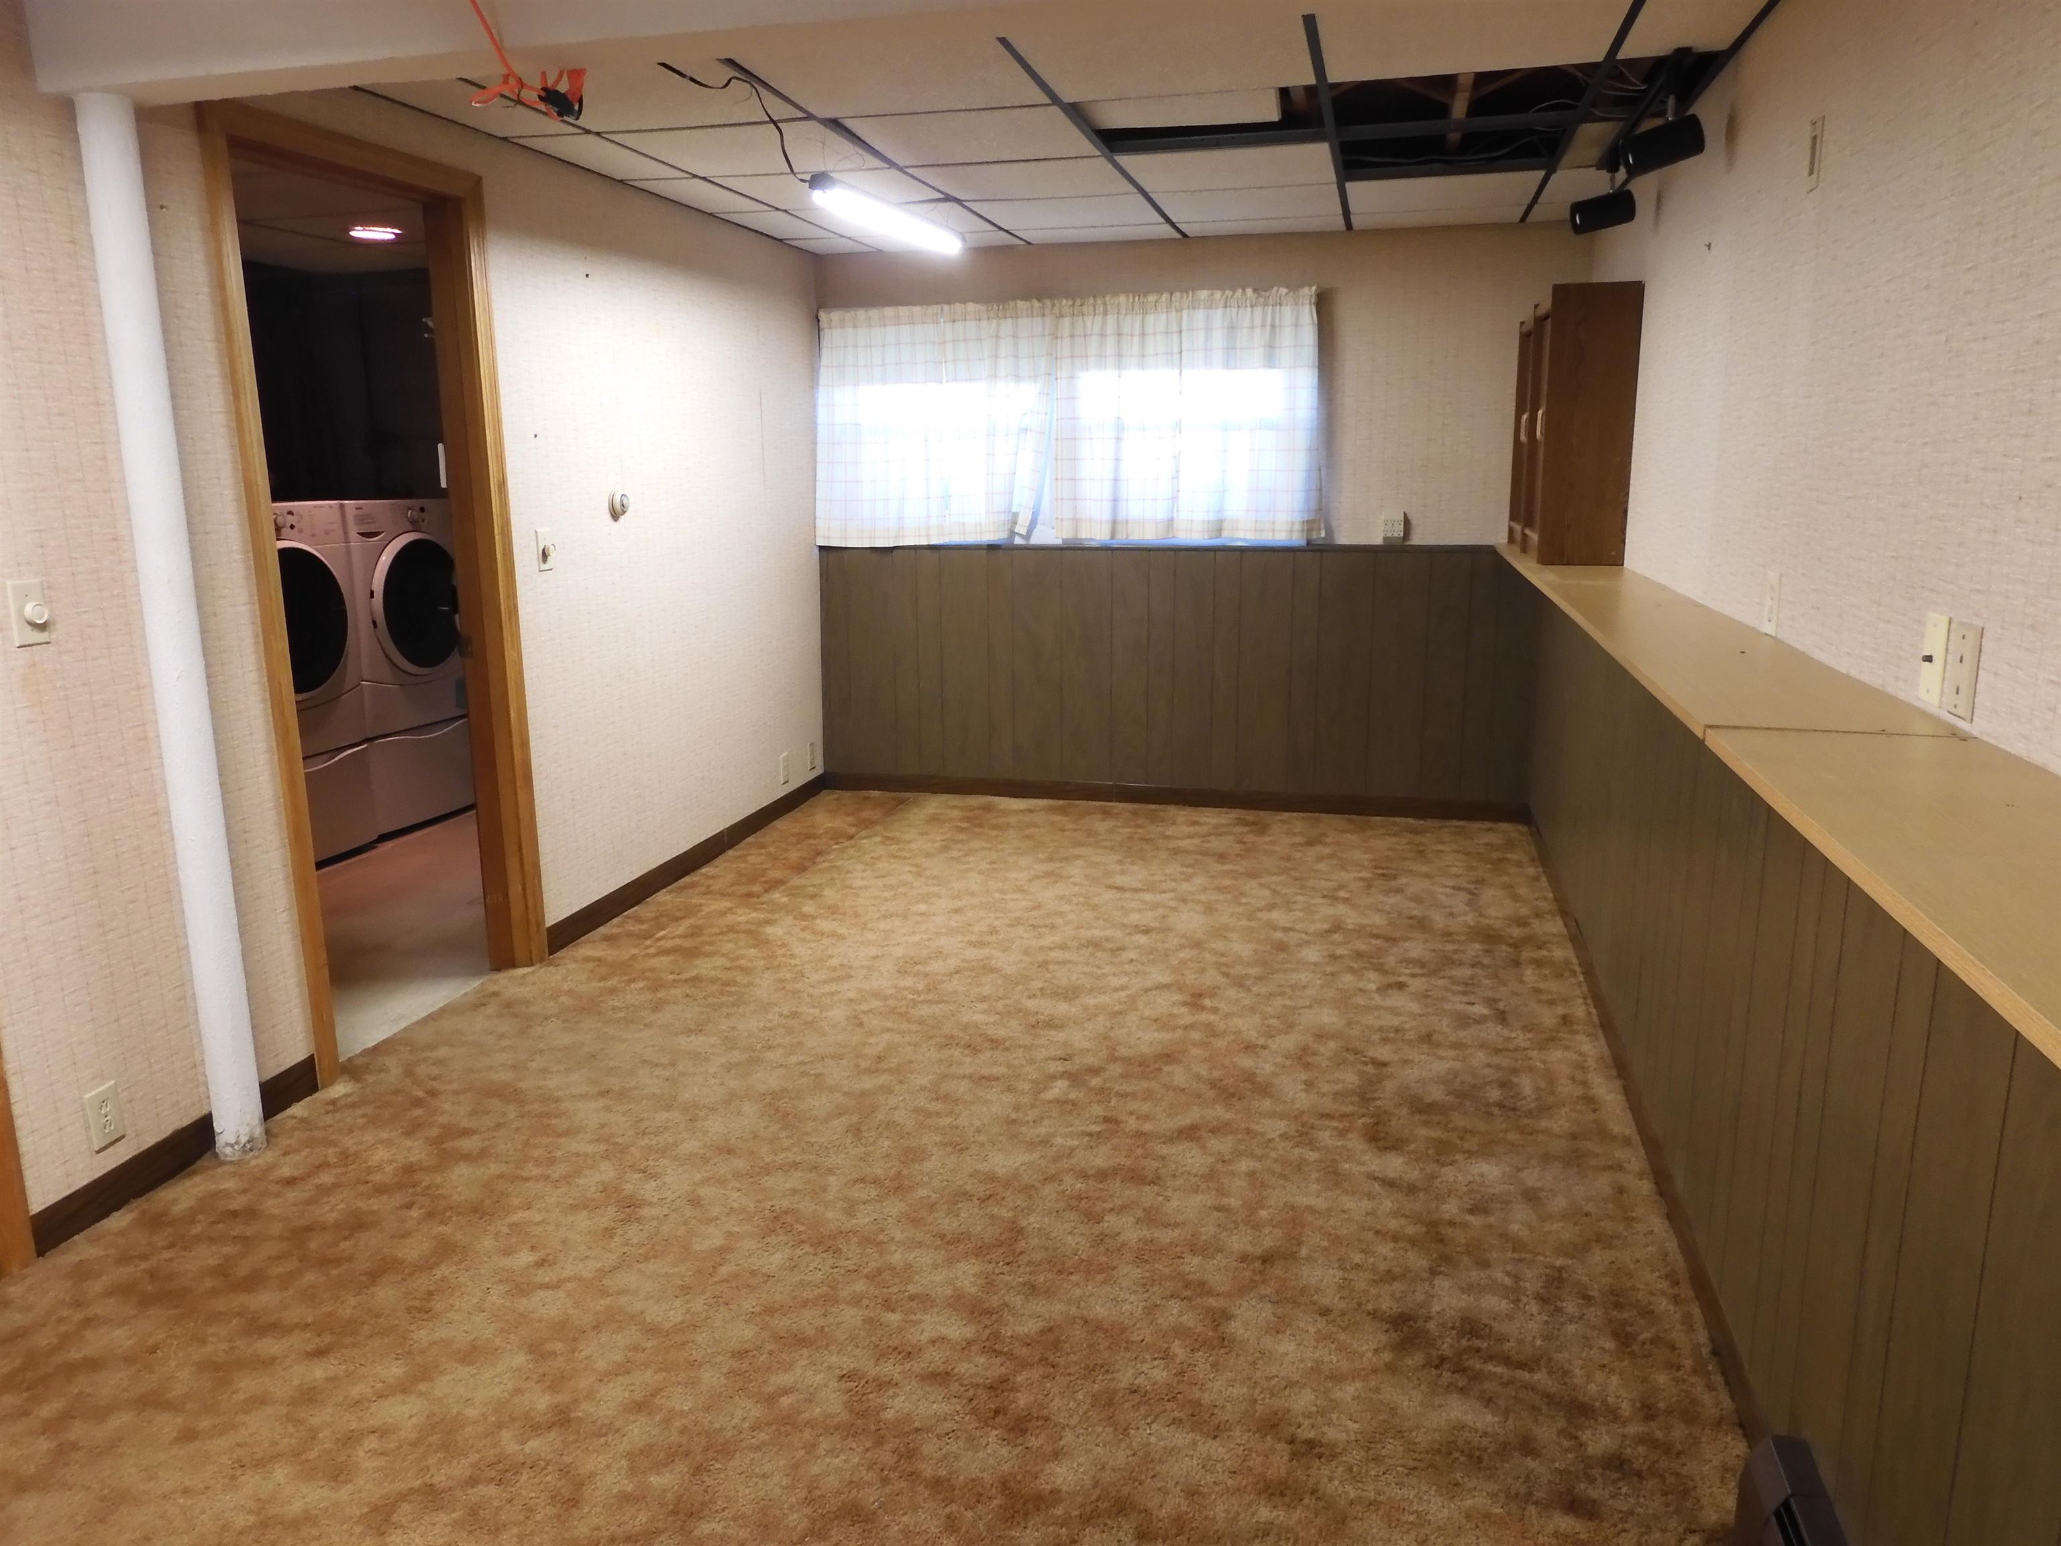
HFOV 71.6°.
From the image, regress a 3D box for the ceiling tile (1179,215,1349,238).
[{"bbox_3d":[0.847,-1.991,5.183,0.610,0.020,0.343,3,13,14],"label":"ceiling tile"}]

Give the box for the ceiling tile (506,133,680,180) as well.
[{"bbox_3d":[-1.172,-1.712,3.972,0.265,0.020,0.605,3,13,14],"label":"ceiling tile"}]

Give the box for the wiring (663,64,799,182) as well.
[{"bbox_3d":[-0.658,-1.464,3.248,0.140,0.170,0.500,3,13,14],"label":"wiring"}]

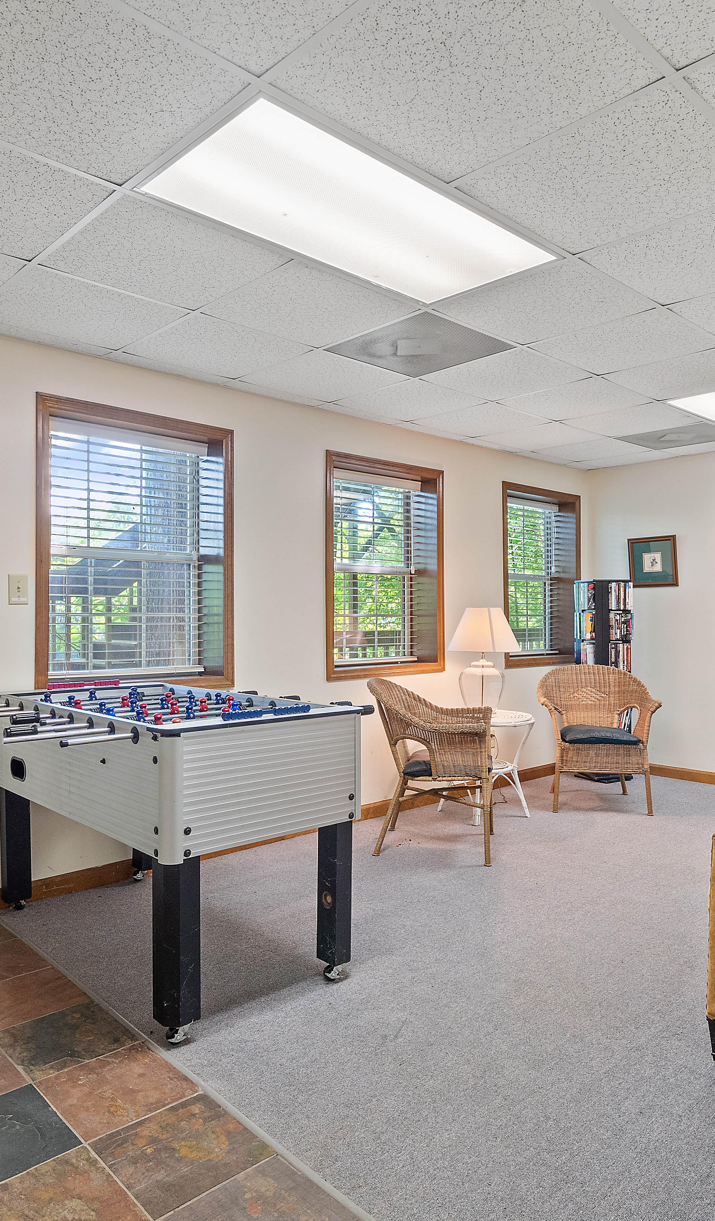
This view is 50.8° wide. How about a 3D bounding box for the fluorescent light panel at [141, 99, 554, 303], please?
[{"bbox_3d":[0.027,-1.172,2.277,1.190,0.050,0.570,1,-1,-42],"label":"fluorescent light panel"}]

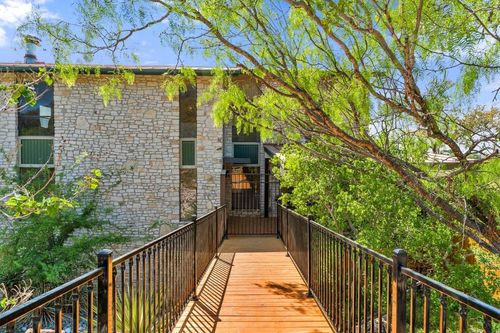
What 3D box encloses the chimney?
[{"bbox_3d":[-7.589,-4.038,11.600,0.500,1.040,0.500,0,-2,-3],"label":"chimney"}]

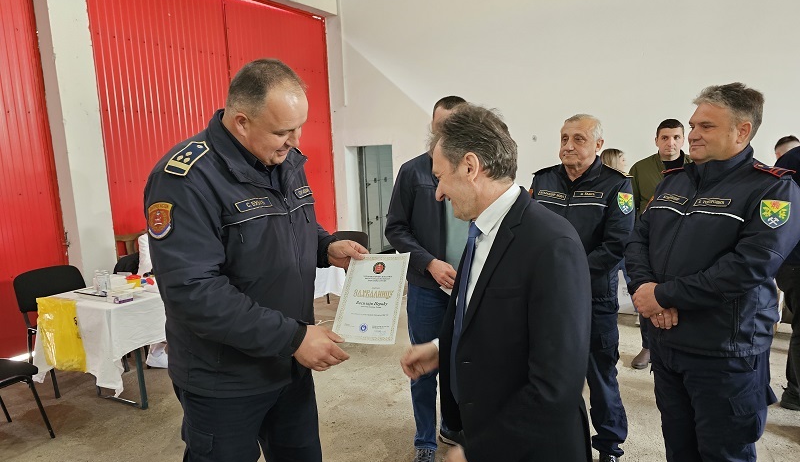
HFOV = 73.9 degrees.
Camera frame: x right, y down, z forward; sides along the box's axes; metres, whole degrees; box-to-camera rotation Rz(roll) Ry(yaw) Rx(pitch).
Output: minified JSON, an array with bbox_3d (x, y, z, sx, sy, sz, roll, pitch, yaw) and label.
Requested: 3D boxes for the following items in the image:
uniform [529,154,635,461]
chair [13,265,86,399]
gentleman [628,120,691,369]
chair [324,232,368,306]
[{"bbox_3d":[0.882,0.391,2.562,0.570,1.460,0.360,4,10,37],"label":"uniform"},{"bbox_3d":[-2.490,0.712,4.030,0.550,0.820,0.540,3,9,34],"label":"chair"},{"bbox_3d":[1.920,0.105,3.811,0.580,1.780,0.380,4,10,37],"label":"gentleman"},{"bbox_3d":[-0.605,0.451,5.480,0.540,0.820,0.550,2,9,27],"label":"chair"}]

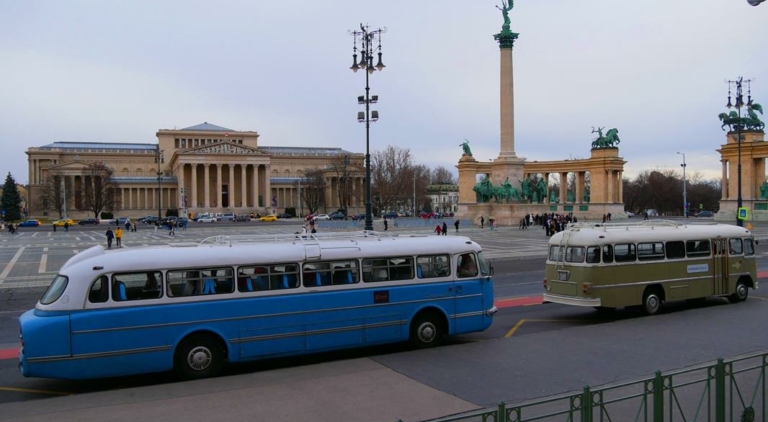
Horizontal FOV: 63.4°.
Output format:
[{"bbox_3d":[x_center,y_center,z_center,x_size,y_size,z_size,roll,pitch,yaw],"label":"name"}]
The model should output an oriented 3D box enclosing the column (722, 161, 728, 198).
[{"bbox_3d":[61.571,-5.499,112.000,1.000,6.851,1.000,-1,1,-21],"label":"column"}]

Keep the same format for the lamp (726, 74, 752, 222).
[{"bbox_3d":[32.352,-4.617,56.500,2.500,15.050,2.500,0,1,19],"label":"lamp"}]

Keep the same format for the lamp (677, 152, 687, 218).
[{"bbox_3d":[71.958,-6.304,150.000,2.200,16.126,0.600,0,1,26],"label":"lamp"}]

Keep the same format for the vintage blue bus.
[{"bbox_3d":[-2.271,2.071,14.980,11.400,2.980,2.500,-1,1,-28],"label":"vintage blue bus"}]

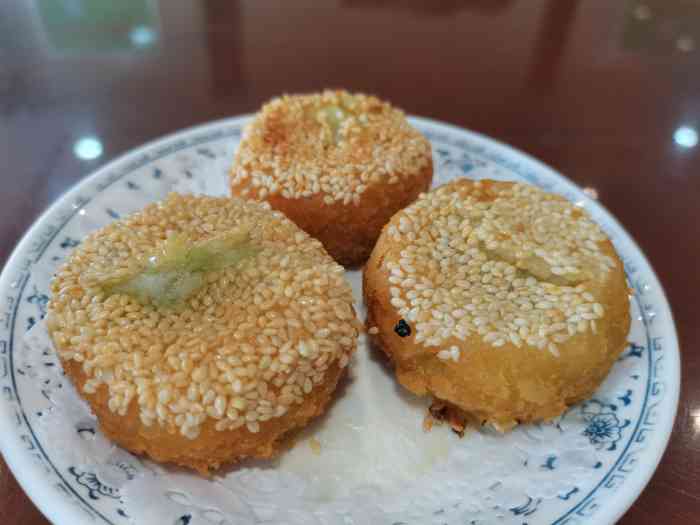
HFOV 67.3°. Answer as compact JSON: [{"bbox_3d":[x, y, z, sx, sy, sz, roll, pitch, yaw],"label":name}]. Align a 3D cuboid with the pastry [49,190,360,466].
[{"bbox_3d":[-0.037,0.015,0.144,0.076,0.037,0.076,3,42,0],"label":"pastry"}]

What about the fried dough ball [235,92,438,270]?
[{"bbox_3d":[-0.007,-0.033,0.196,0.070,0.041,0.070,3,42,0],"label":"fried dough ball"}]

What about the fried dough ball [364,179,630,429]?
[{"bbox_3d":[0.039,0.008,0.152,0.068,0.041,0.068,3,42,0],"label":"fried dough ball"}]

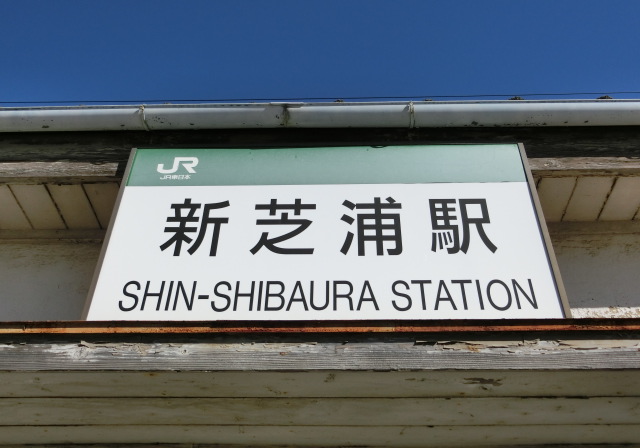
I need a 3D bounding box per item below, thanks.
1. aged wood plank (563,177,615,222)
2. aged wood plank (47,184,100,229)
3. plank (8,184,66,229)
[{"bbox_3d":[1.222,-0.117,2.871,0.168,0.020,0.308,0,-40,2],"label":"aged wood plank"},{"bbox_3d":[-1.157,-0.083,2.974,0.168,0.020,0.326,0,-40,2],"label":"aged wood plank"},{"bbox_3d":[-1.327,-0.082,2.979,0.168,0.020,0.326,0,-40,2],"label":"plank"}]

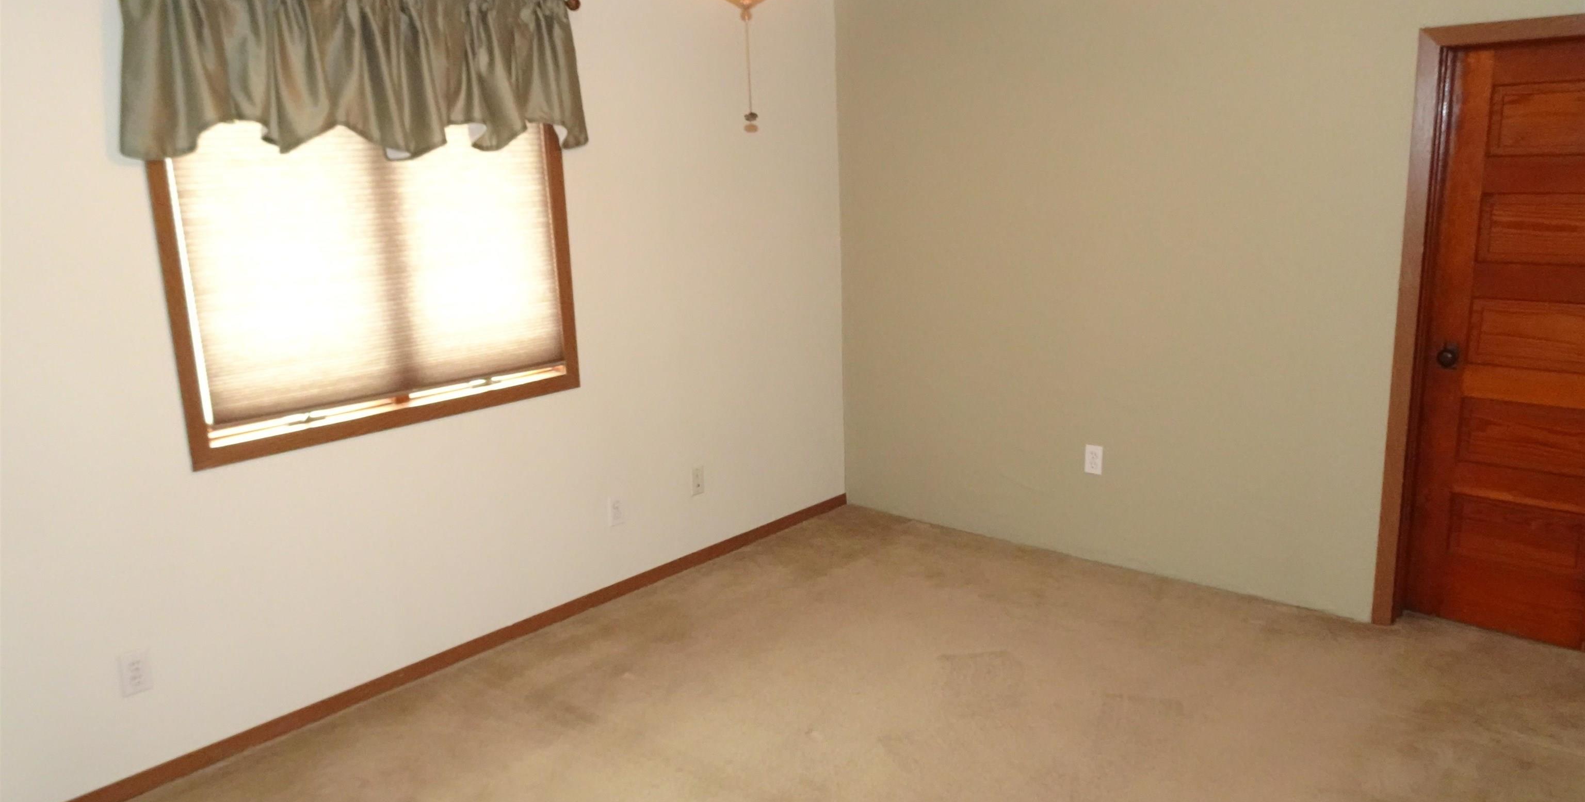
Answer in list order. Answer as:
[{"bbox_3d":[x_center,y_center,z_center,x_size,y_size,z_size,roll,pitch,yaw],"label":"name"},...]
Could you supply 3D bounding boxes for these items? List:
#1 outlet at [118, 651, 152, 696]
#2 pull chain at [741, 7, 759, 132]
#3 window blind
[{"bbox_3d":[-1.817,0.754,3.046,0.010,0.117,0.072,10,17,41],"label":"outlet"},{"bbox_3d":[-0.089,-0.674,2.241,0.029,0.242,0.029,-2,13,0],"label":"pull chain"},{"bbox_3d":[-1.263,-0.609,3.445,0.035,1.175,1.213,10,17,41],"label":"window blind"}]

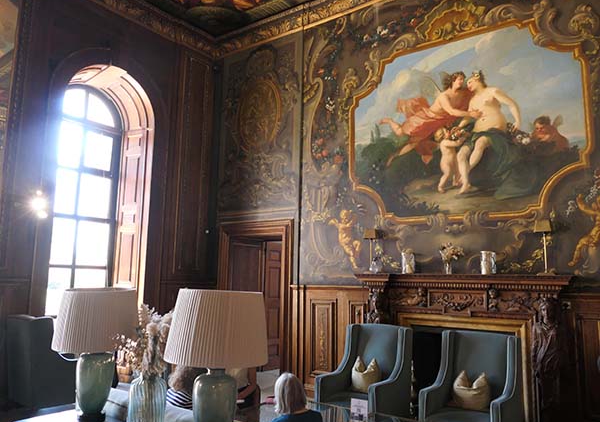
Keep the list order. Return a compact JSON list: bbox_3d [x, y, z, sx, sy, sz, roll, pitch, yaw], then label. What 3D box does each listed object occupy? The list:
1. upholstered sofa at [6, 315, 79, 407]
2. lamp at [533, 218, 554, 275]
[{"bbox_3d":[-2.932,1.829,5.629,0.640,1.120,0.850,-5,-10,36],"label":"upholstered sofa"},{"bbox_3d":[2.456,0.381,4.703,0.180,0.540,0.170,-5,-10,36],"label":"lamp"}]

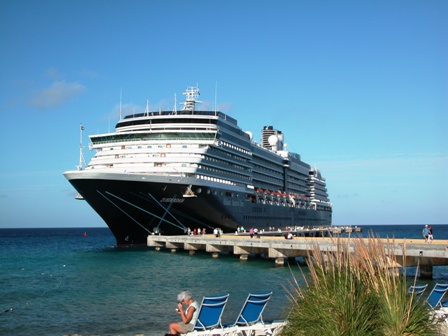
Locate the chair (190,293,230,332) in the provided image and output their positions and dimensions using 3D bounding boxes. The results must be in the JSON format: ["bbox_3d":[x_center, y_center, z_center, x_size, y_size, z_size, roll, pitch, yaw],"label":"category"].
[{"bbox_3d":[-0.523,3.121,15.228,0.650,0.827,1.400,3,-15,-38],"label":"chair"}]

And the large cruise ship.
[{"bbox_3d":[7.027,3.574,288.681,34.000,50.000,285.300,-2,-5,16],"label":"large cruise ship"}]

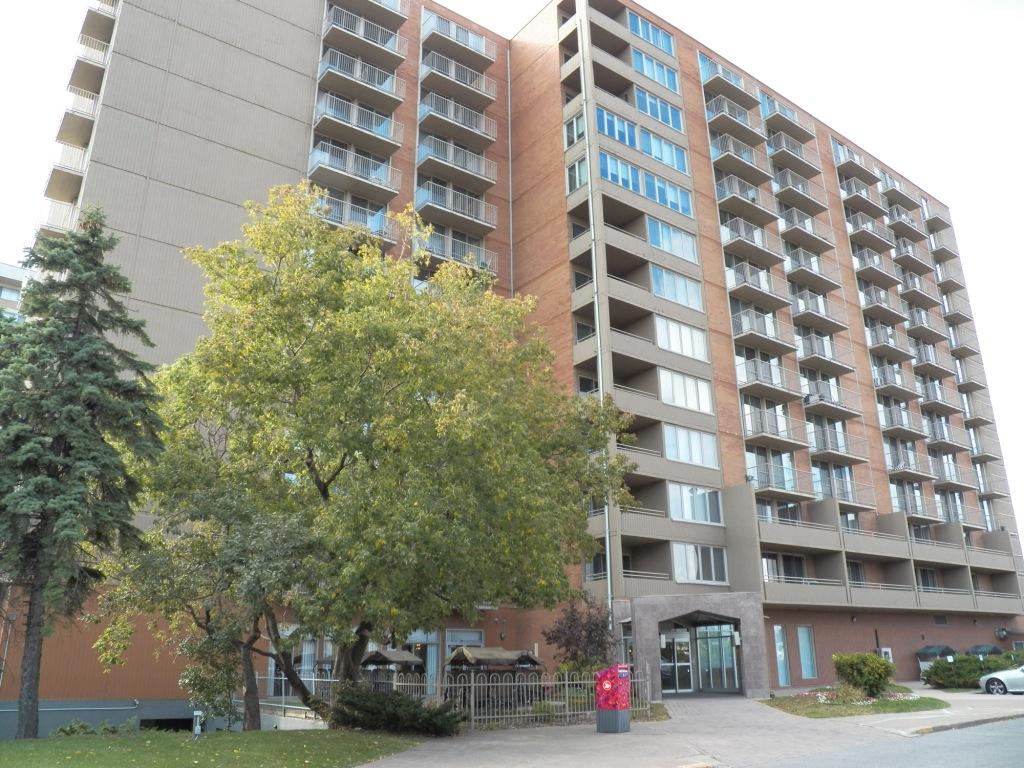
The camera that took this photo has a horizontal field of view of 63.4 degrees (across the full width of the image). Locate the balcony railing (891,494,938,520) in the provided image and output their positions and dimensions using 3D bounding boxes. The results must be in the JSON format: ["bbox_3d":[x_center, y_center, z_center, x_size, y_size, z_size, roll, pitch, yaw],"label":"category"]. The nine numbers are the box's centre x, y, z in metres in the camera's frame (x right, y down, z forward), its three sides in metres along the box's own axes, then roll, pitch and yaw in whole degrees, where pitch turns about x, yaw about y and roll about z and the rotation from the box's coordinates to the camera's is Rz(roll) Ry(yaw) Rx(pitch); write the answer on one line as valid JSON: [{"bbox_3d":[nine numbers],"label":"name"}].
[{"bbox_3d":[24.354,7.498,49.363,4.110,1.160,1.040,14,-24,-36],"label":"balcony railing"}]

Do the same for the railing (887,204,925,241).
[{"bbox_3d":[27.296,-10.972,57.241,3.920,1.191,1.040,14,-24,-35],"label":"railing"}]

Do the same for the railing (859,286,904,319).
[{"bbox_3d":[23.145,-4.839,51.364,3.887,1.191,1.040,14,-24,-35],"label":"railing"}]

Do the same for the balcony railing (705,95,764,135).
[{"bbox_3d":[12.926,-15.031,47.402,4.000,1.120,1.030,14,-24,-35],"label":"balcony railing"}]

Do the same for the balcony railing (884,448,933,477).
[{"bbox_3d":[23.194,4.775,47.930,3.887,1.191,1.040,14,-24,-35],"label":"balcony railing"}]

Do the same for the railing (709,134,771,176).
[{"bbox_3d":[12.982,-12.586,46.498,4.000,1.120,1.030,14,-24,-35],"label":"railing"}]

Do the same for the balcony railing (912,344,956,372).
[{"bbox_3d":[28.094,-1.480,55.141,4.000,1.120,1.030,14,-24,-35],"label":"balcony railing"}]

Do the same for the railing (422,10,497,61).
[{"bbox_3d":[-2.767,-18.016,43.901,3.896,1.191,1.088,14,-24,-35],"label":"railing"}]

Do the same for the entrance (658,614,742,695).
[{"bbox_3d":[7.213,10.411,31.793,3.100,3.100,1.700,-3,-19,7],"label":"entrance"}]

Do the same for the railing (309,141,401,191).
[{"bbox_3d":[-7.246,-9.831,38.428,3.985,1.136,1.078,14,-24,-35],"label":"railing"}]

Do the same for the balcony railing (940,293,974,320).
[{"bbox_3d":[32.278,-5.309,59.998,2.406,1.136,1.078,14,-24,-35],"label":"balcony railing"}]

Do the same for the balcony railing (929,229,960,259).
[{"bbox_3d":[32.739,-10.404,62.918,2.373,1.160,1.040,14,-24,-36],"label":"balcony railing"}]

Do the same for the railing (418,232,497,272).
[{"bbox_3d":[-2.669,-6.022,39.441,3.896,1.191,1.088,14,-24,-35],"label":"railing"}]

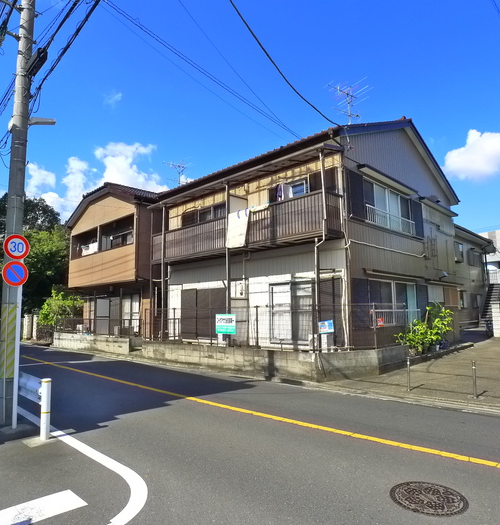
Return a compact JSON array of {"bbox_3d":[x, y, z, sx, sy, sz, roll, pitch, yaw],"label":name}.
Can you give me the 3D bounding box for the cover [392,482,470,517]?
[{"bbox_3d":[1.632,2.161,4.411,0.690,0.040,0.740,0,-6,0],"label":"cover"}]

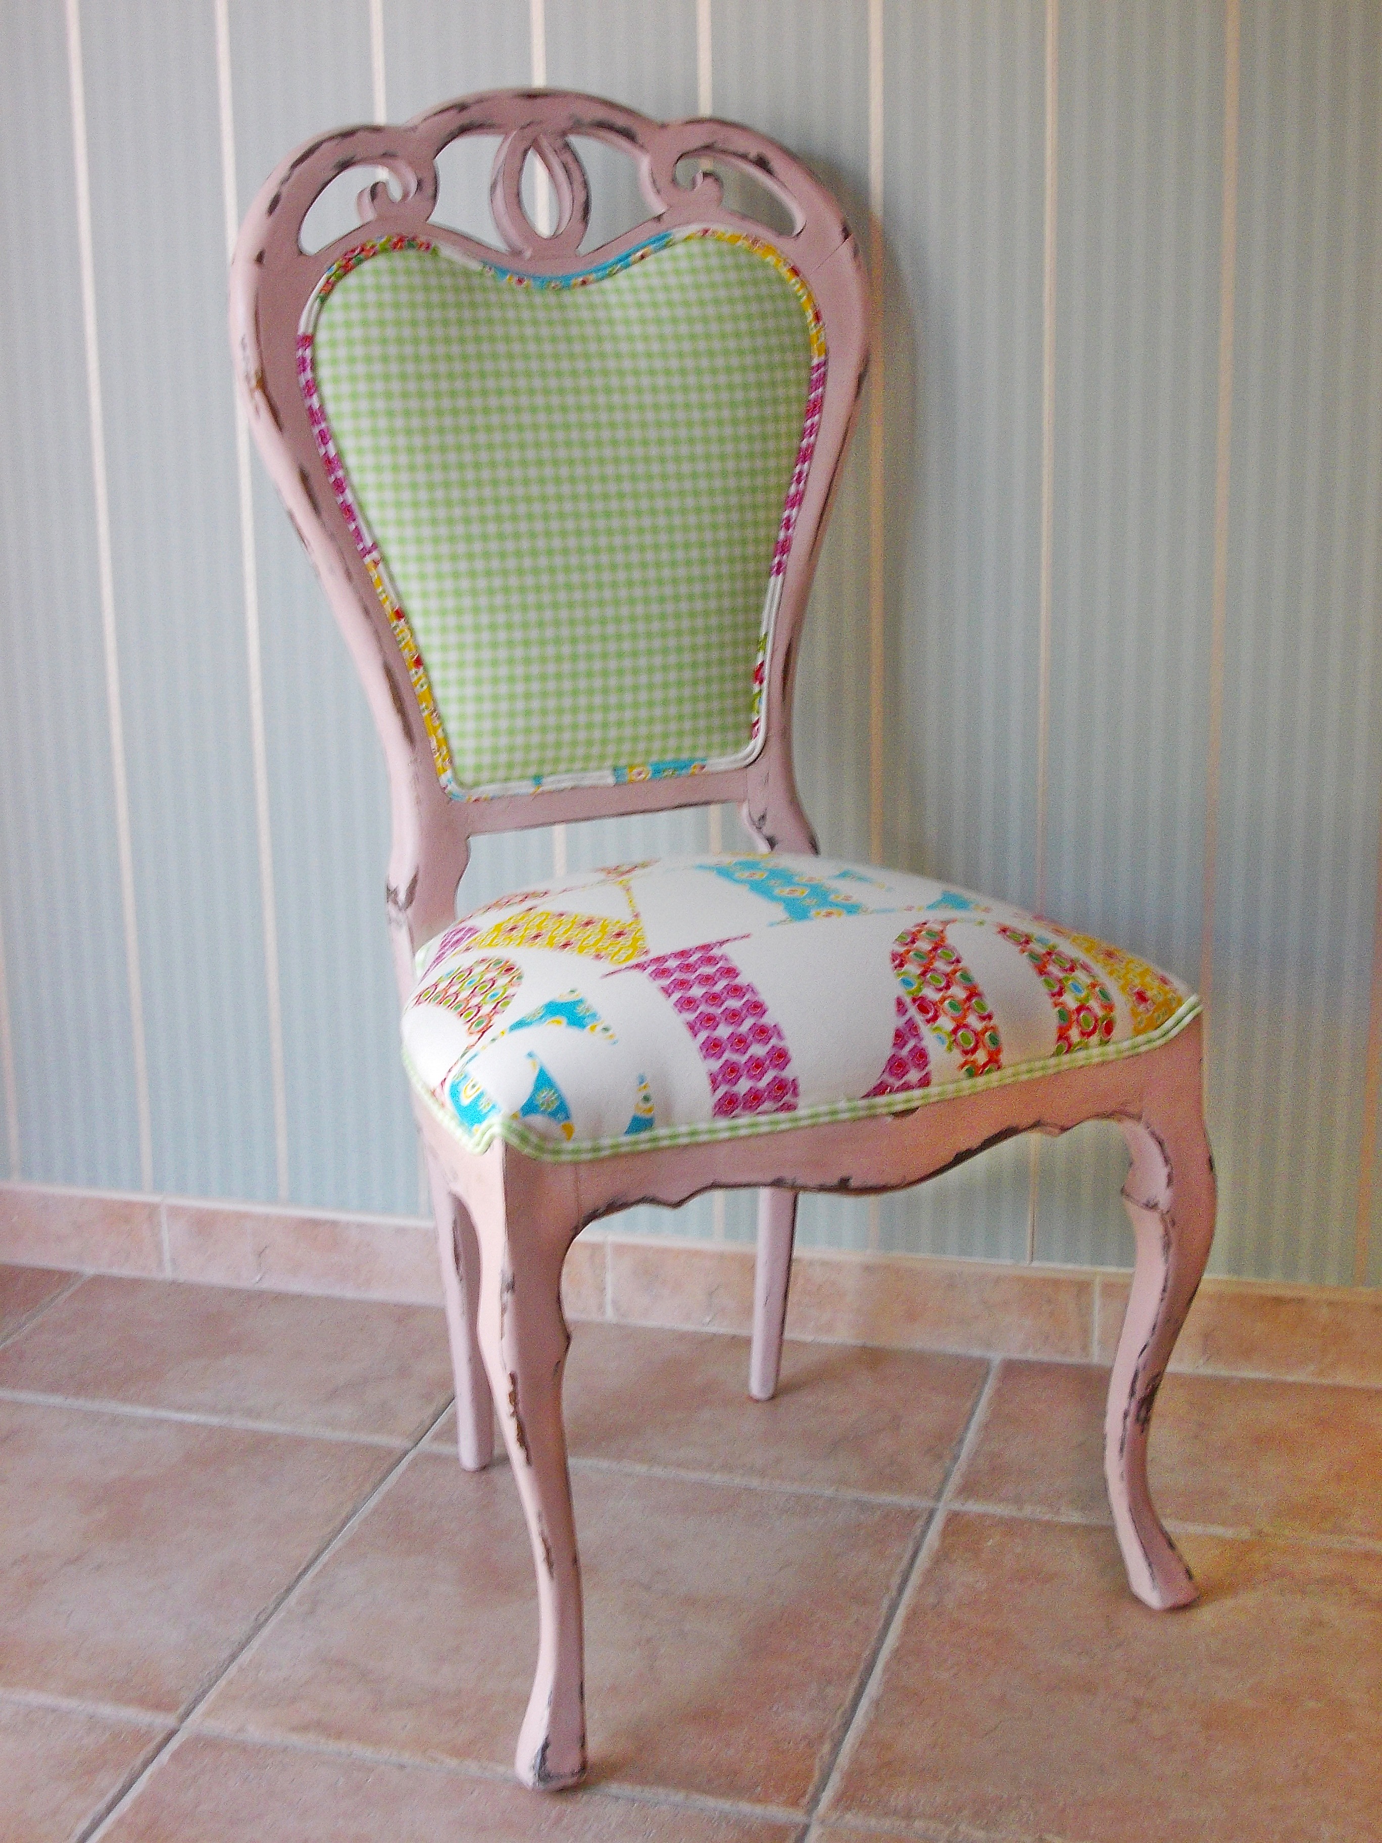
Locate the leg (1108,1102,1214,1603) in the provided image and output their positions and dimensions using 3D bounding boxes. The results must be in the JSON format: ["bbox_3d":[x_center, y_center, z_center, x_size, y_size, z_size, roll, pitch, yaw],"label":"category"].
[{"bbox_3d":[0.314,0.286,1.813,0.056,0.362,0.056,-8,16,-24],"label":"leg"}]

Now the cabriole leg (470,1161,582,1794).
[{"bbox_3d":[-0.093,0.336,1.628,0.056,0.374,0.056,-8,16,-24],"label":"cabriole leg"}]

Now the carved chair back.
[{"bbox_3d":[-0.085,-0.287,1.972,0.478,0.620,0.085,-8,5,-24],"label":"carved chair back"}]

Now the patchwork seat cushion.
[{"bbox_3d":[0.032,0.016,1.802,0.490,0.118,0.415,-8,16,-24],"label":"patchwork seat cushion"}]

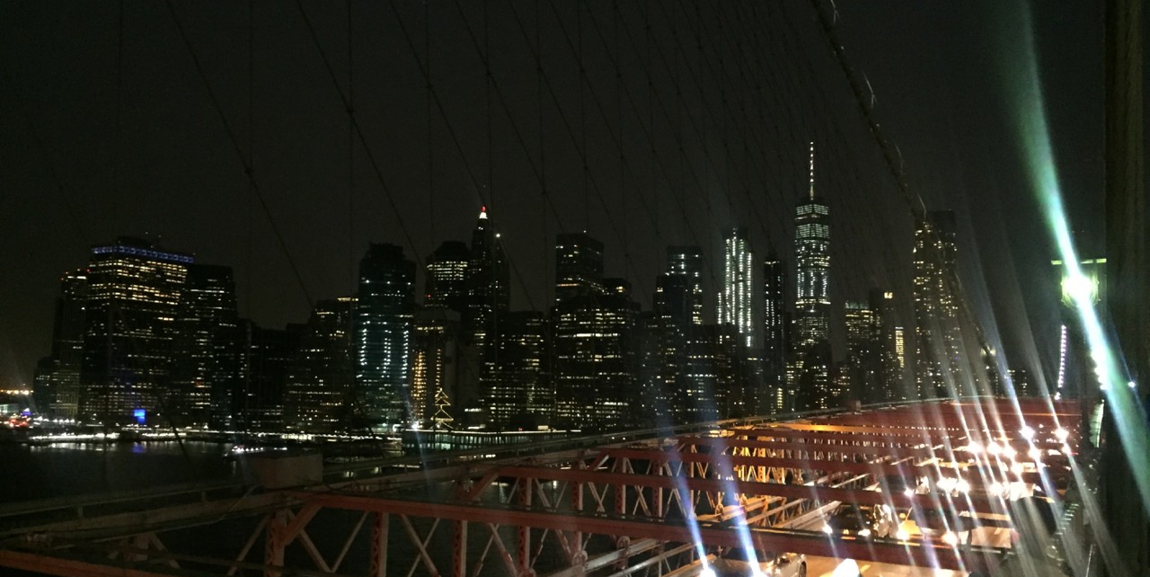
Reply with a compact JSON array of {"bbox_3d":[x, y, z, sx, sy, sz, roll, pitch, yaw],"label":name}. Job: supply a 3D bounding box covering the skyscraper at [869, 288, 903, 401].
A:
[{"bbox_3d":[453.800,102.400,1401.400,46.000,205.000,38.000,-1,-7,15],"label":"skyscraper"}]

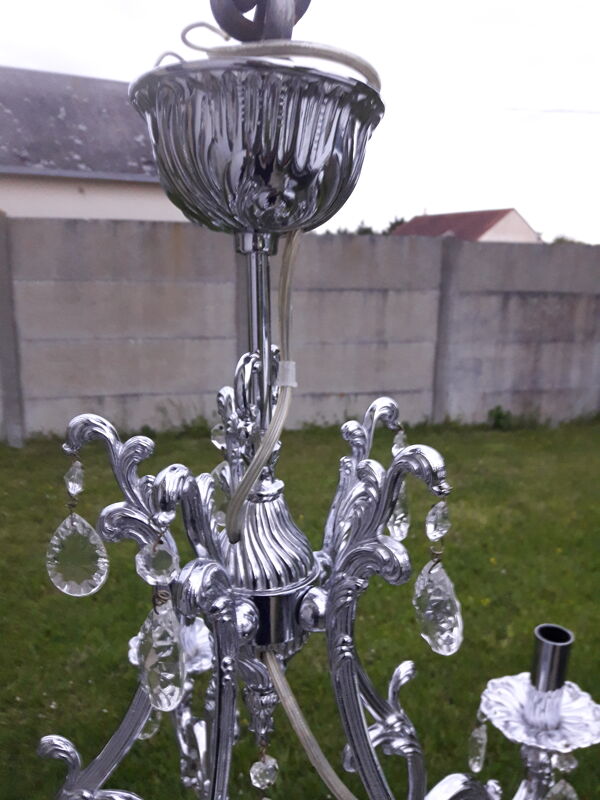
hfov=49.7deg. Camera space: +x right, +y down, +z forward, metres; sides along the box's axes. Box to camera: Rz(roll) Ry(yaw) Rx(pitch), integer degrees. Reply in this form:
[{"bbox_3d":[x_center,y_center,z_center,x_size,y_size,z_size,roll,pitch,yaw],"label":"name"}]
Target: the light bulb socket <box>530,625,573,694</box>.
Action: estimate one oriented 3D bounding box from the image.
[{"bbox_3d":[0.176,0.183,0.456,0.026,0.039,0.026,3,12,0],"label":"light bulb socket"}]

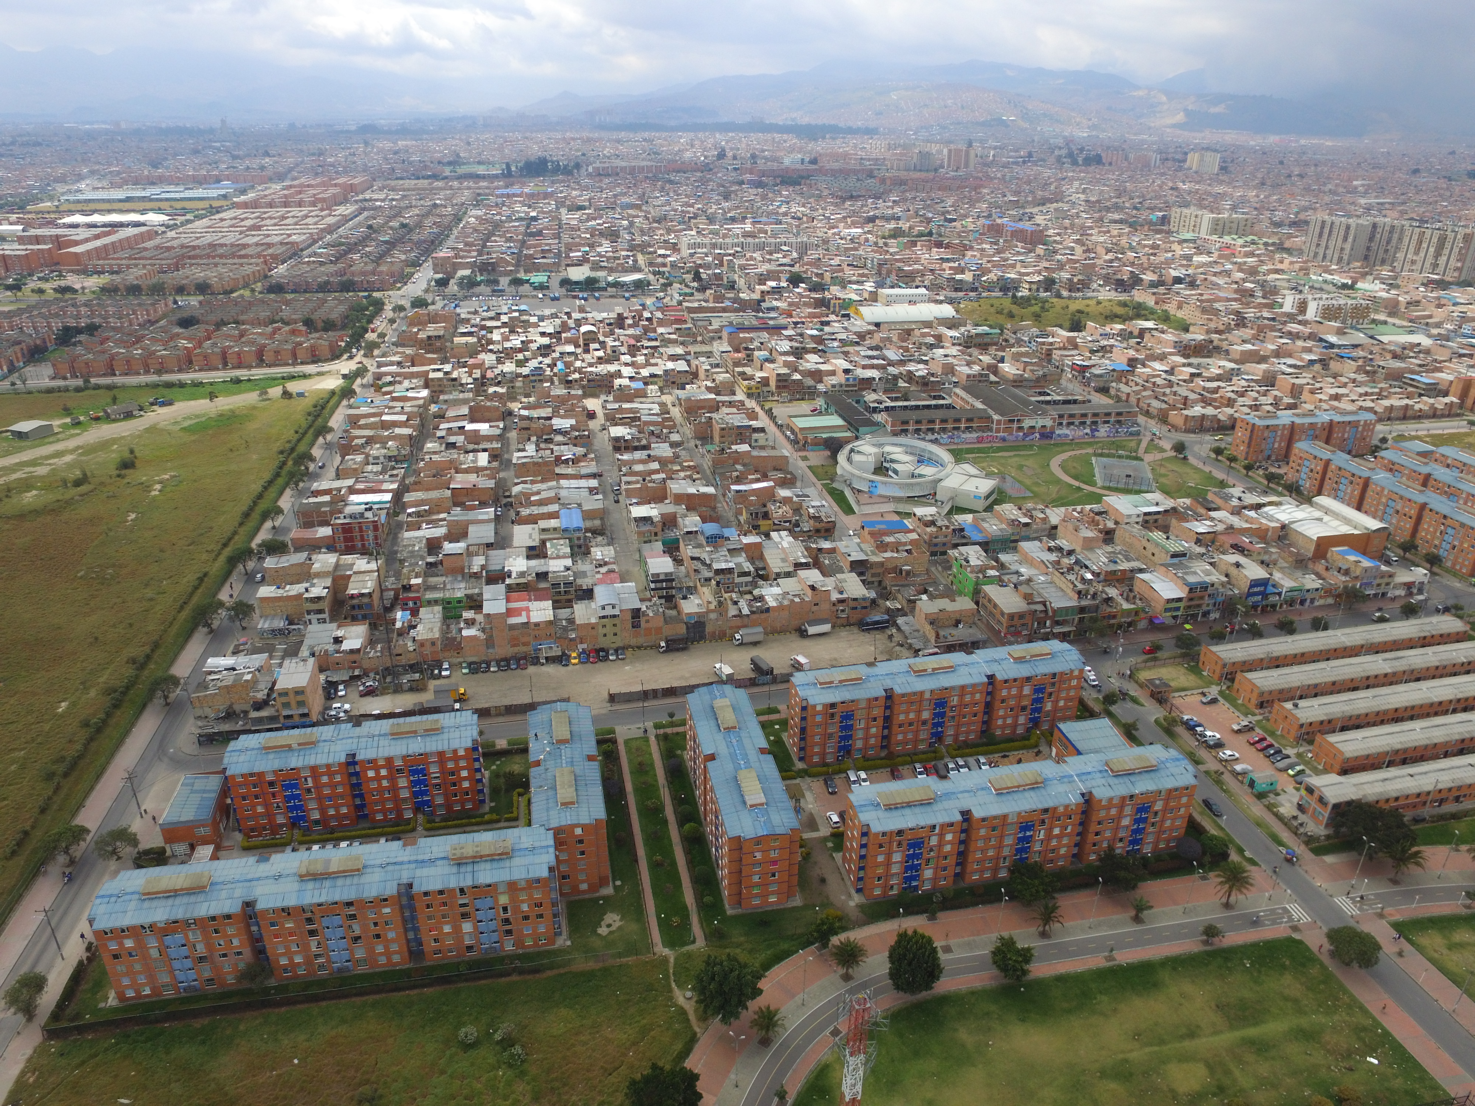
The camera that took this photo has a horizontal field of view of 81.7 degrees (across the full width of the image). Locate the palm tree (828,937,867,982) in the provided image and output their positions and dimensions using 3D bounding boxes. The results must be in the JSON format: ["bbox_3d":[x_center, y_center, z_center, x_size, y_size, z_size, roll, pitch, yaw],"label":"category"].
[{"bbox_3d":[16.519,60.898,126.440,5.700,6.270,5.700,0,27,0],"label":"palm tree"}]

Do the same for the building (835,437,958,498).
[{"bbox_3d":[57.108,-30.955,310.569,42.180,5.700,44.460,0,27,0],"label":"building"}]

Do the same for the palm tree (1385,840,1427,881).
[{"bbox_3d":[111.963,52.527,143.514,6.840,6.612,6.840,0,27,0],"label":"palm tree"}]

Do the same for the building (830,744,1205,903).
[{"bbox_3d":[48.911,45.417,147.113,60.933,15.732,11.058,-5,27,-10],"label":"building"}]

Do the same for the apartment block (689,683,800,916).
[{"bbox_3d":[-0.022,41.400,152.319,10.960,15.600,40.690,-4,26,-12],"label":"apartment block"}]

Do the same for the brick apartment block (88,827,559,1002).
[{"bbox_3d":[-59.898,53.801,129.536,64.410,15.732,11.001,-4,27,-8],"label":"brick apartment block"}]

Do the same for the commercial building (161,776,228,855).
[{"bbox_3d":[-94.033,45.835,149.562,7.510,7.000,11.780,-4,26,-11],"label":"commercial building"}]

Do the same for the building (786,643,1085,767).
[{"bbox_3d":[41.613,30.164,177.656,61.389,15.732,11.229,-6,27,-11],"label":"building"}]

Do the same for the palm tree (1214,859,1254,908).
[{"bbox_3d":[81.379,54.864,138.944,6.300,7.800,6.300,1,26,0],"label":"palm tree"}]

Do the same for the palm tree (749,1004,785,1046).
[{"bbox_3d":[4.232,65.040,116.657,4.900,5.400,4.900,1,26,0],"label":"palm tree"}]

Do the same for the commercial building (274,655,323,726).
[{"bbox_3d":[-92.224,30.423,180.797,5.643,11.628,10.944,-6,27,-12],"label":"commercial building"}]

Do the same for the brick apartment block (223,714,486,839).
[{"bbox_3d":[-68.021,39.549,154.786,41.760,15.600,10.960,-4,26,-11],"label":"brick apartment block"}]

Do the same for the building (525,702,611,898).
[{"bbox_3d":[-29.893,42.012,150.516,10.960,15.600,32.360,-5,26,-13],"label":"building"}]

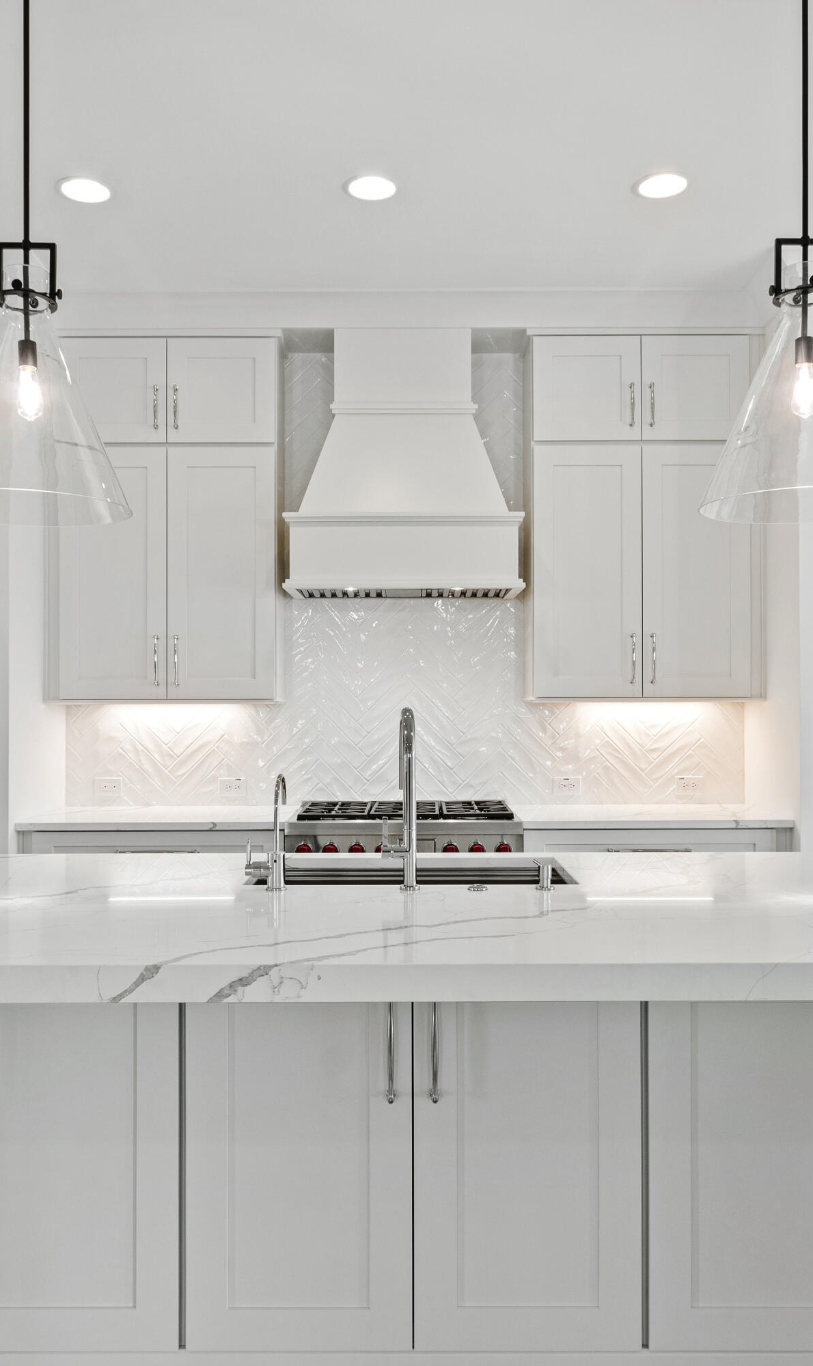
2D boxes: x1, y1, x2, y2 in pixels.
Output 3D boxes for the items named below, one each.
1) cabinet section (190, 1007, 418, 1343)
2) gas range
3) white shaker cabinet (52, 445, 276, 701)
[{"bbox_3d":[-0.214,0.940,2.155,0.454,0.782,0.024,0,-1,0],"label":"cabinet section"},{"bbox_3d":[-0.007,0.968,4.390,0.905,0.935,0.690,0,-1,0],"label":"gas range"},{"bbox_3d":[-0.974,-0.443,4.532,0.913,1.039,0.335,0,-1,0],"label":"white shaker cabinet"}]

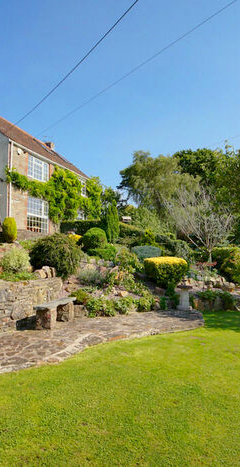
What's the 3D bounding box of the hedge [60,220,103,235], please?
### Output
[{"bbox_3d":[-2.138,-0.278,16.200,2.600,0.950,0.900,-1,-5,14],"label":"hedge"}]

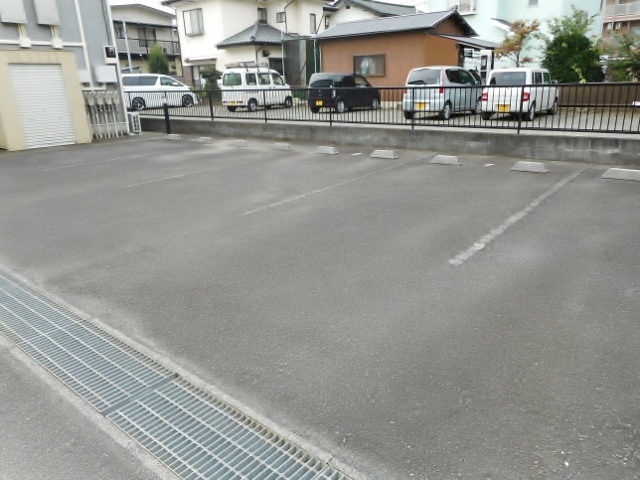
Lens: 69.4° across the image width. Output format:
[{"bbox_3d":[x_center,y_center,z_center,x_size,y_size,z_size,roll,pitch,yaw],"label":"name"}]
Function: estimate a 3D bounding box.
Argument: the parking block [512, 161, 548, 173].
[{"bbox_3d":[3.123,-1.082,6.852,0.500,0.120,0.160,13,24,37],"label":"parking block"}]

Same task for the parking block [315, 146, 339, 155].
[{"bbox_3d":[0.202,-1.764,9.086,0.500,0.120,0.160,13,24,37],"label":"parking block"}]

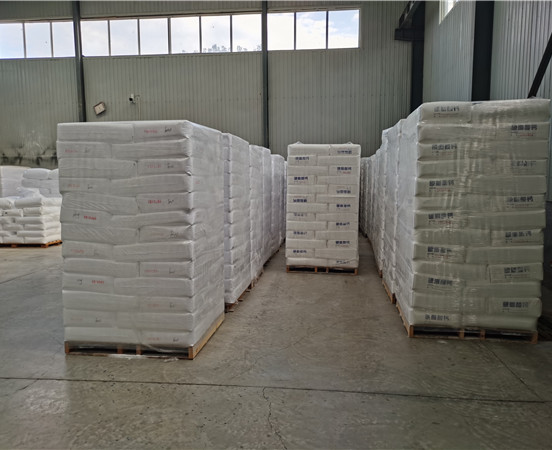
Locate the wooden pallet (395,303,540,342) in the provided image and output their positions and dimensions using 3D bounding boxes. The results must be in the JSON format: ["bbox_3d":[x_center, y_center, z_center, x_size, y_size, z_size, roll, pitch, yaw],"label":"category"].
[{"bbox_3d":[1.960,0.995,5.030,1.163,0.116,1.151,1,6,9],"label":"wooden pallet"}]

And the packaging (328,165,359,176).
[{"bbox_3d":[1.131,-0.886,7.722,0.477,0.173,0.660,1,6,10],"label":"packaging"}]

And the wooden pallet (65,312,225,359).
[{"bbox_3d":[-1.219,1.041,4.653,1.163,0.116,1.151,1,6,7],"label":"wooden pallet"}]

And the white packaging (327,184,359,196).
[{"bbox_3d":[1.126,-0.575,7.754,0.475,0.174,0.660,1,6,10],"label":"white packaging"}]

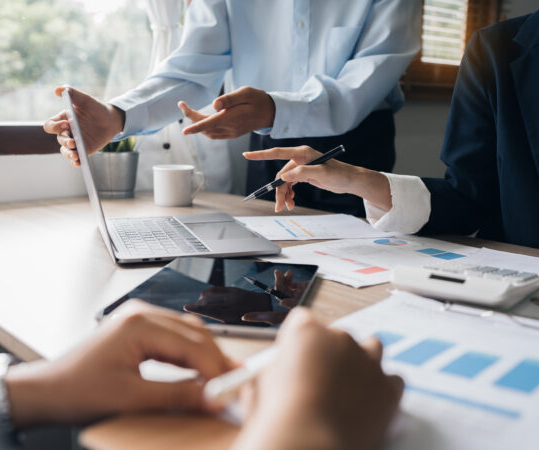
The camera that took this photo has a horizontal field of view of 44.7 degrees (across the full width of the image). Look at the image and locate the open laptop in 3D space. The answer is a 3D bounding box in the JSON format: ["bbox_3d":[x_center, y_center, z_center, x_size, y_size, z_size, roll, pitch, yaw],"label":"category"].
[{"bbox_3d":[-0.152,-0.080,0.938,0.262,0.214,0.304,-2,11,-18],"label":"open laptop"}]

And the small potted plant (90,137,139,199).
[{"bbox_3d":[-0.331,-0.140,1.386,0.112,0.160,0.112,-1,11,-13],"label":"small potted plant"}]

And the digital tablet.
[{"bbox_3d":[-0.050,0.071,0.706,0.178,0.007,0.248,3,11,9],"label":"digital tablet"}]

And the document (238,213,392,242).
[{"bbox_3d":[0.033,0.002,1.099,0.297,0.002,0.210,-1,11,-14],"label":"document"}]

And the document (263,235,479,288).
[{"bbox_3d":[0.153,0.040,0.909,0.297,0.002,0.210,-7,13,-37],"label":"document"}]

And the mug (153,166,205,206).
[{"bbox_3d":[-0.177,-0.080,1.307,0.106,0.078,0.082,0,11,-8],"label":"mug"}]

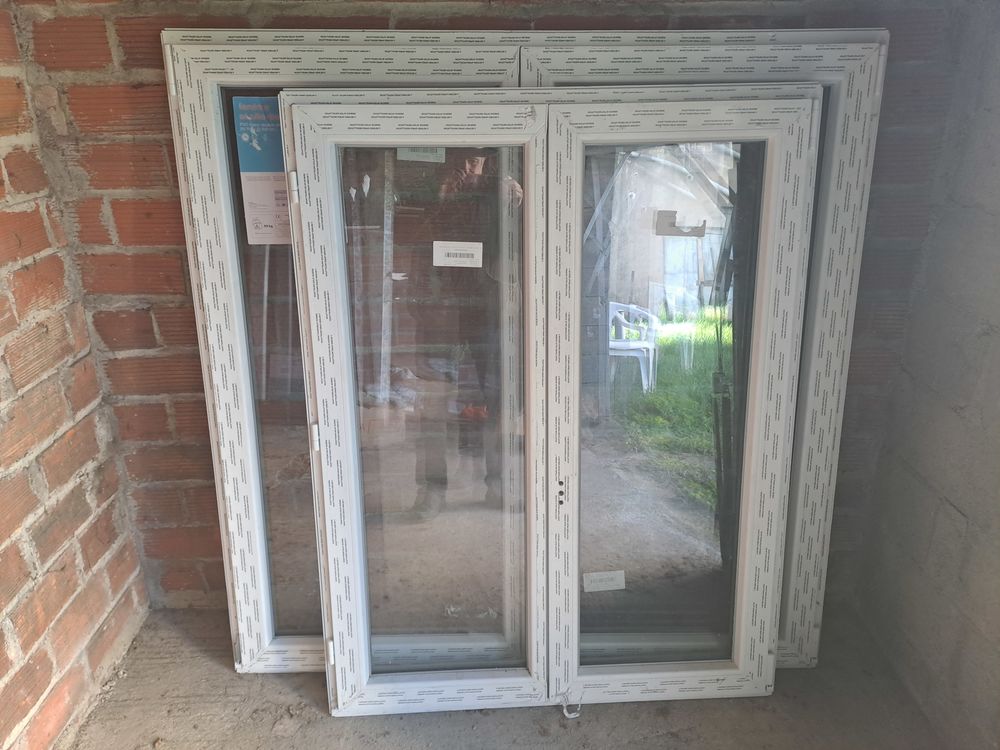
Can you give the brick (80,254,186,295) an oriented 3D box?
[{"bbox_3d":[-0.823,-0.246,1.672,0.227,0.096,0.120,-1,22,-1],"label":"brick"}]

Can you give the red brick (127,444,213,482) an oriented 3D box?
[{"bbox_3d":[-0.807,0.204,1.861,0.243,0.098,0.120,-1,22,0],"label":"red brick"}]

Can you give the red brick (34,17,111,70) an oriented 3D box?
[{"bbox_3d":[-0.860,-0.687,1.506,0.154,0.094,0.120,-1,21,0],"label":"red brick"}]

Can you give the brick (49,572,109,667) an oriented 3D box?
[{"bbox_3d":[-1.002,0.544,1.628,0.120,0.092,0.222,-1,21,0],"label":"brick"}]

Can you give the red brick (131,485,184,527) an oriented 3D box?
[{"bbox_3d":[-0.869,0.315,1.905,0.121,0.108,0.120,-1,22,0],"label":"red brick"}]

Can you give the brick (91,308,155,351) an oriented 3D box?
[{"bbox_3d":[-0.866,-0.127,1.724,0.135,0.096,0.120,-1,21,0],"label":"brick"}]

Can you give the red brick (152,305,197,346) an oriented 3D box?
[{"bbox_3d":[-0.664,-0.137,1.720,0.255,0.096,0.120,-1,22,-1],"label":"red brick"}]

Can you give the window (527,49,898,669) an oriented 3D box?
[{"bbox_3d":[0.402,0.025,1.589,0.710,1.392,0.080,-1,14,0],"label":"window"}]

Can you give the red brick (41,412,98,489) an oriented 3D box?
[{"bbox_3d":[-1.014,0.182,1.613,0.120,0.088,0.214,-1,22,0],"label":"red brick"}]

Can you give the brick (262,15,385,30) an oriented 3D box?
[{"bbox_3d":[-0.348,-0.690,1.512,0.251,0.102,0.120,-1,22,-1],"label":"brick"}]

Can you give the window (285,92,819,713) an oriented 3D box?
[{"bbox_3d":[0.111,0.106,1.496,1.000,1.300,0.085,-2,13,-2],"label":"window"}]

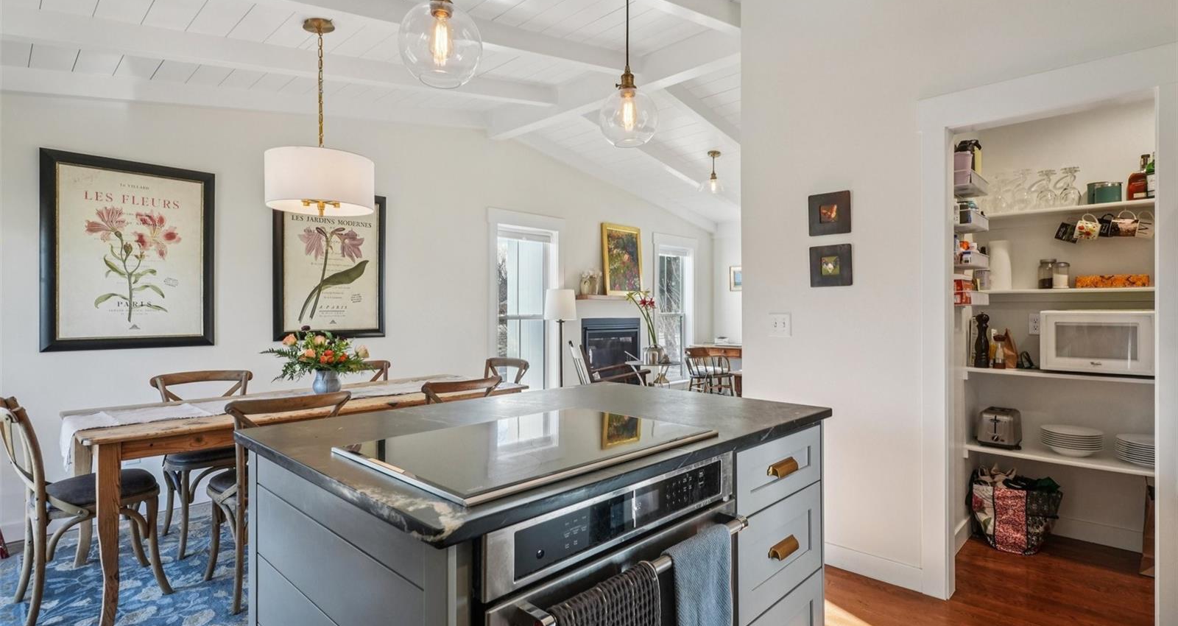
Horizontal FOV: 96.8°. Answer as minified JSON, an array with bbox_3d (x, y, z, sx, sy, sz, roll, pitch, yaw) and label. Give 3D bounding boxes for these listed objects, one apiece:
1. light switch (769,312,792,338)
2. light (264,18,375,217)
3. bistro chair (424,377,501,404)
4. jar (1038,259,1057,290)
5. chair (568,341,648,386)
[{"bbox_3d":[0.997,0.062,2.725,0.118,0.120,0.012,0,0,41],"label":"light switch"},{"bbox_3d":[-1.483,-1.077,2.885,0.545,1.115,0.545,0,0,44],"label":"light"},{"bbox_3d":[-0.860,0.790,3.050,0.470,0.880,0.520,0,0,-44],"label":"bistro chair"},{"bbox_3d":[2.491,-0.209,2.840,0.083,0.165,0.083,0,0,-43],"label":"jar"},{"bbox_3d":[0.210,0.765,5.030,0.740,0.950,0.580,0,0,-14],"label":"chair"}]

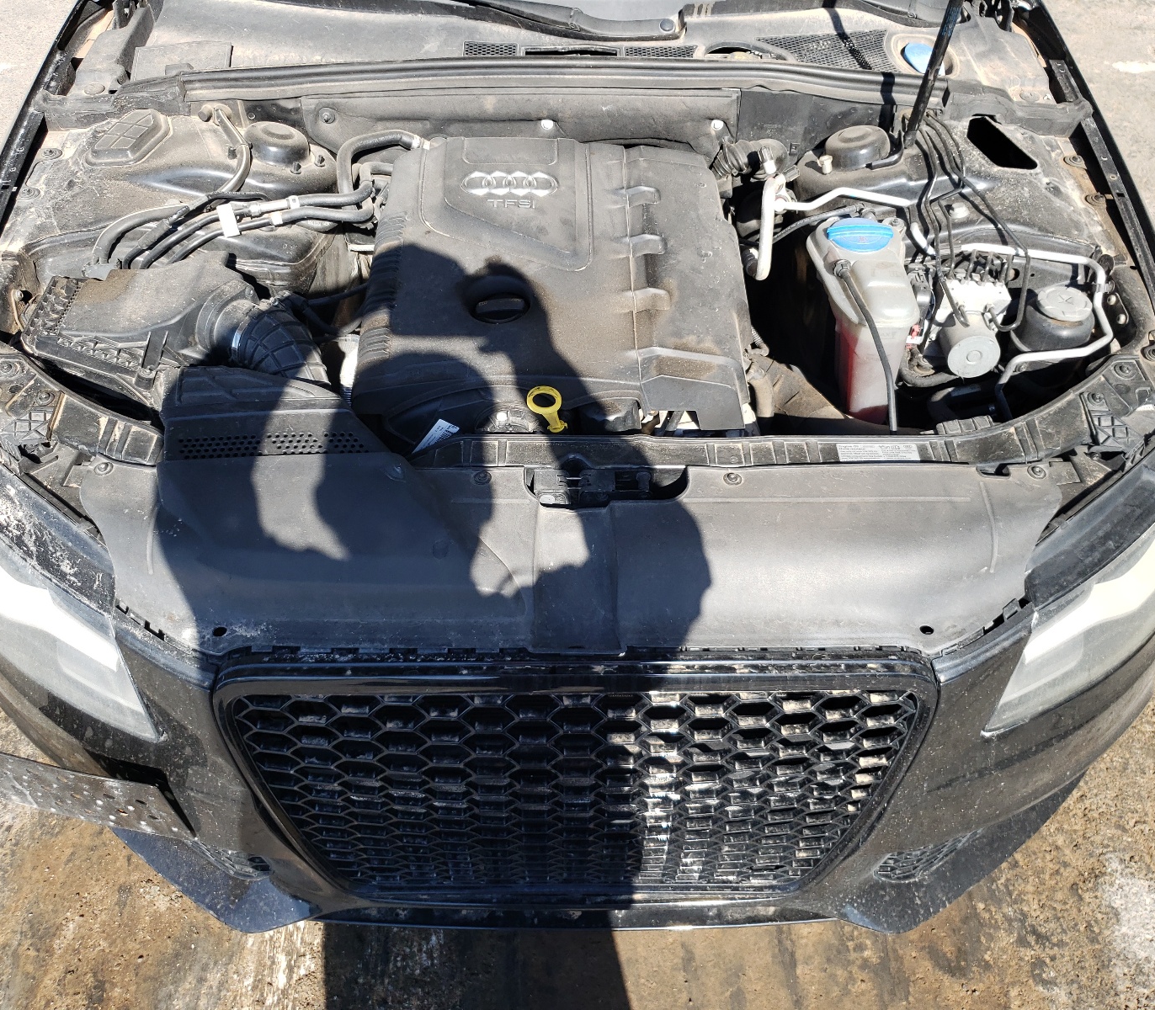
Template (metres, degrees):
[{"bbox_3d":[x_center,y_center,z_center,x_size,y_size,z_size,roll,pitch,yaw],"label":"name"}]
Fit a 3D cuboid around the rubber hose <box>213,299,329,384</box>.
[{"bbox_3d":[-0.425,-0.200,1.438,0.150,0.140,0.130,0,46,0],"label":"rubber hose"}]

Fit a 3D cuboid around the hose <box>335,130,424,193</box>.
[{"bbox_3d":[-0.310,-0.541,1.609,0.130,0.075,0.070,0,46,0],"label":"hose"}]

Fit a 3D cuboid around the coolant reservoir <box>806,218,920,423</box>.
[{"bbox_3d":[0.413,-0.269,1.496,0.150,0.280,0.150,0,46,0],"label":"coolant reservoir"}]

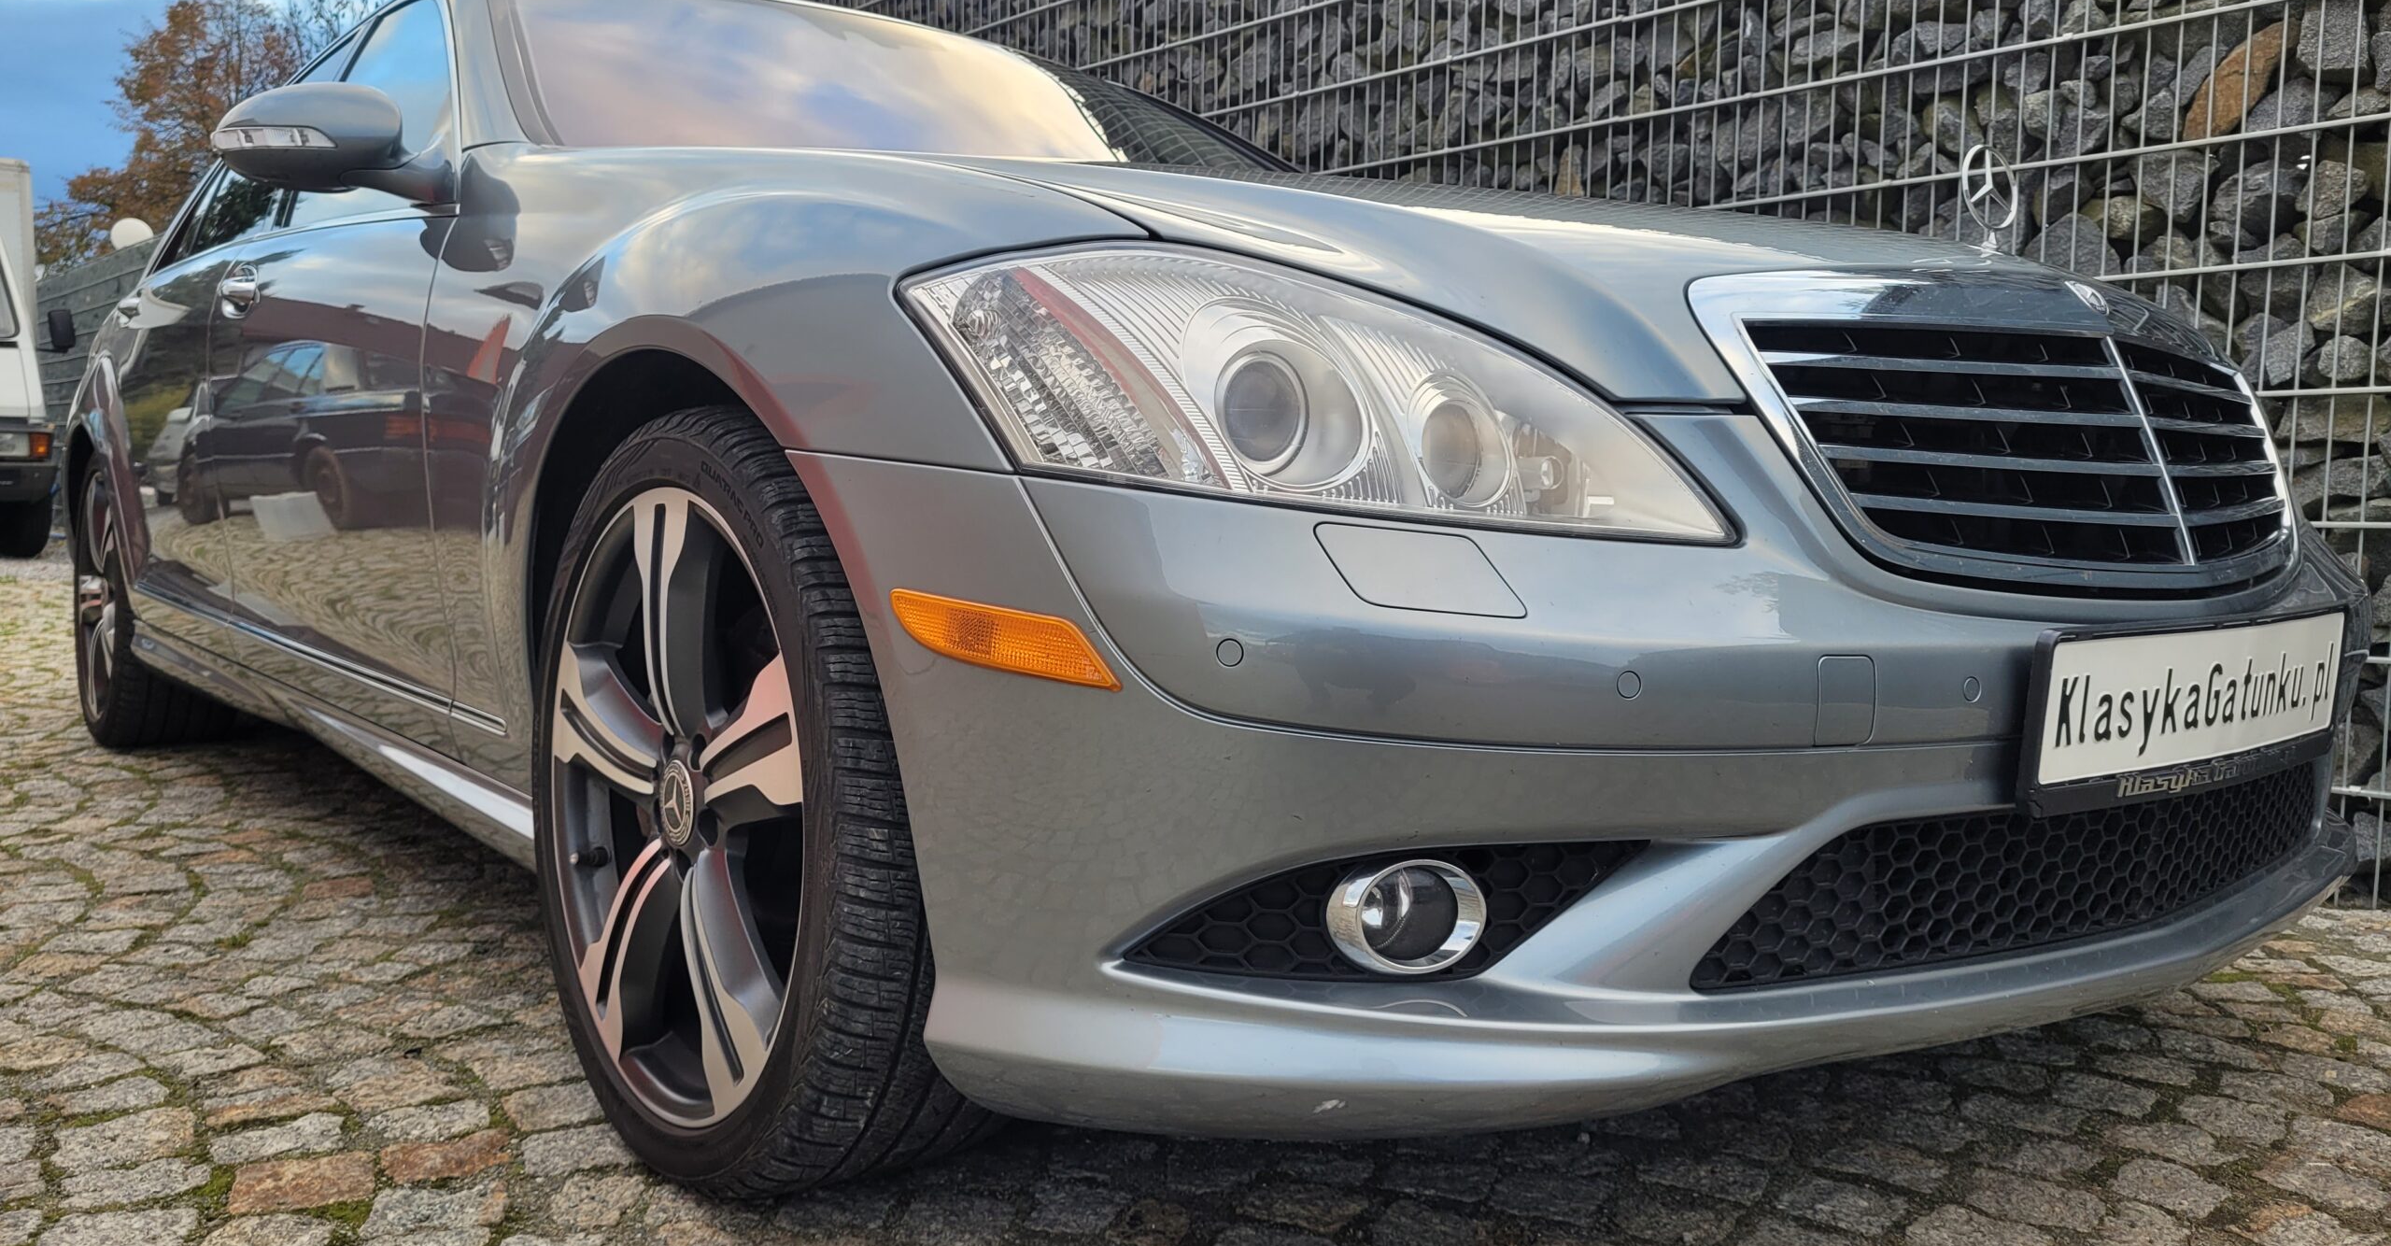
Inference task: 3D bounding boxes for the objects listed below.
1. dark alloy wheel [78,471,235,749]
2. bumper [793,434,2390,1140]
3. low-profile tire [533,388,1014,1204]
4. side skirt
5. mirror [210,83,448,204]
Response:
[{"bbox_3d":[-2.351,-0.070,4.072,0.257,0.680,0.680,-1,5,-39],"label":"dark alloy wheel"},{"bbox_3d":[0.602,0.082,1.685,1.860,0.490,0.660,-1,5,-39],"label":"bumper"},{"bbox_3d":[-0.366,0.142,1.617,0.257,0.680,0.680,-1,5,-39],"label":"low-profile tire"},{"bbox_3d":[-1.385,0.123,2.744,0.112,0.117,2.370,-1,5,-39],"label":"side skirt"},{"bbox_3d":[-1.039,-0.574,2.158,0.220,0.160,0.240,-1,5,-39],"label":"mirror"}]

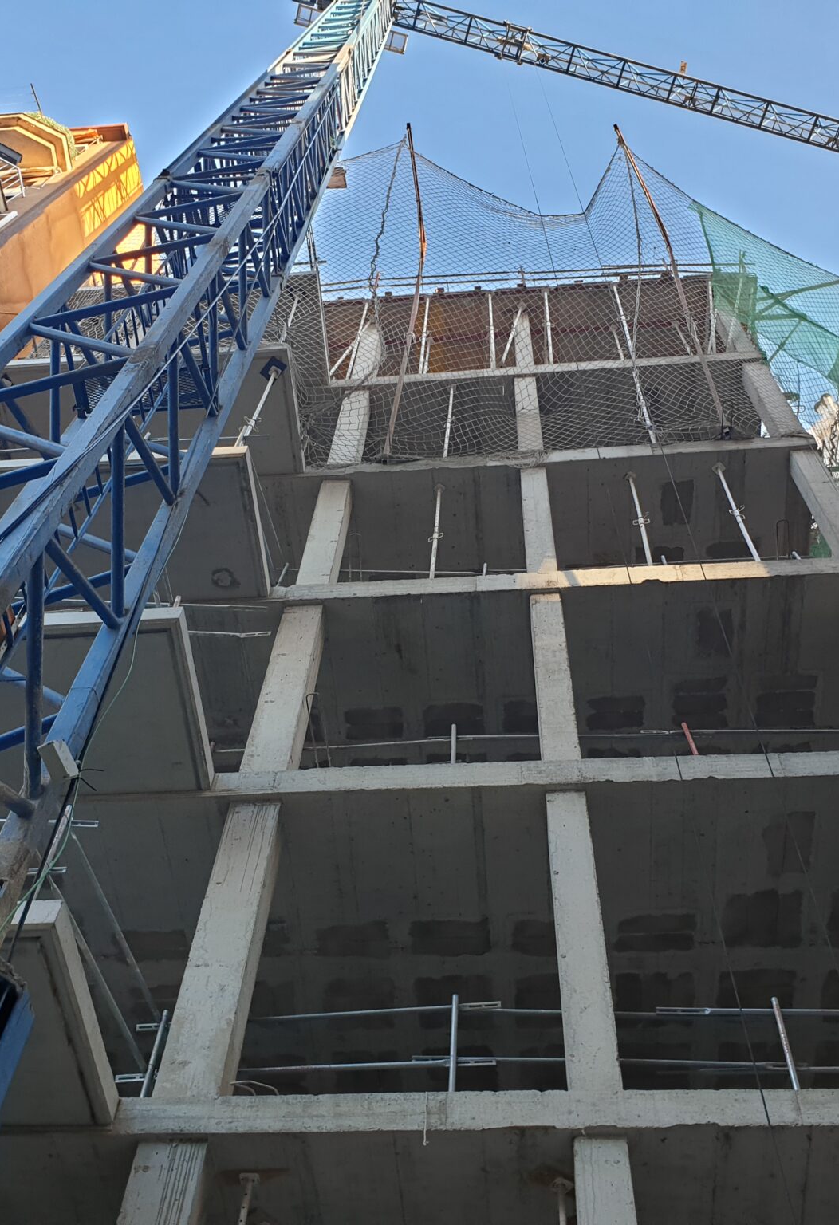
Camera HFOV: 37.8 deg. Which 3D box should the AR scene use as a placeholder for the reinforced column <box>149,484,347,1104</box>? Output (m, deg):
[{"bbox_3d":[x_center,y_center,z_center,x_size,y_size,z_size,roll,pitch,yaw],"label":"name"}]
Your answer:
[{"bbox_3d":[-1.190,0.782,11.108,0.385,8.957,0.310,-2,-60,4],"label":"reinforced column"}]

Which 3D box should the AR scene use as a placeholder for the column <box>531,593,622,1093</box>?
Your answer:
[{"bbox_3d":[1.141,1.441,9.606,0.302,5.891,0.310,-2,-60,4],"label":"column"}]

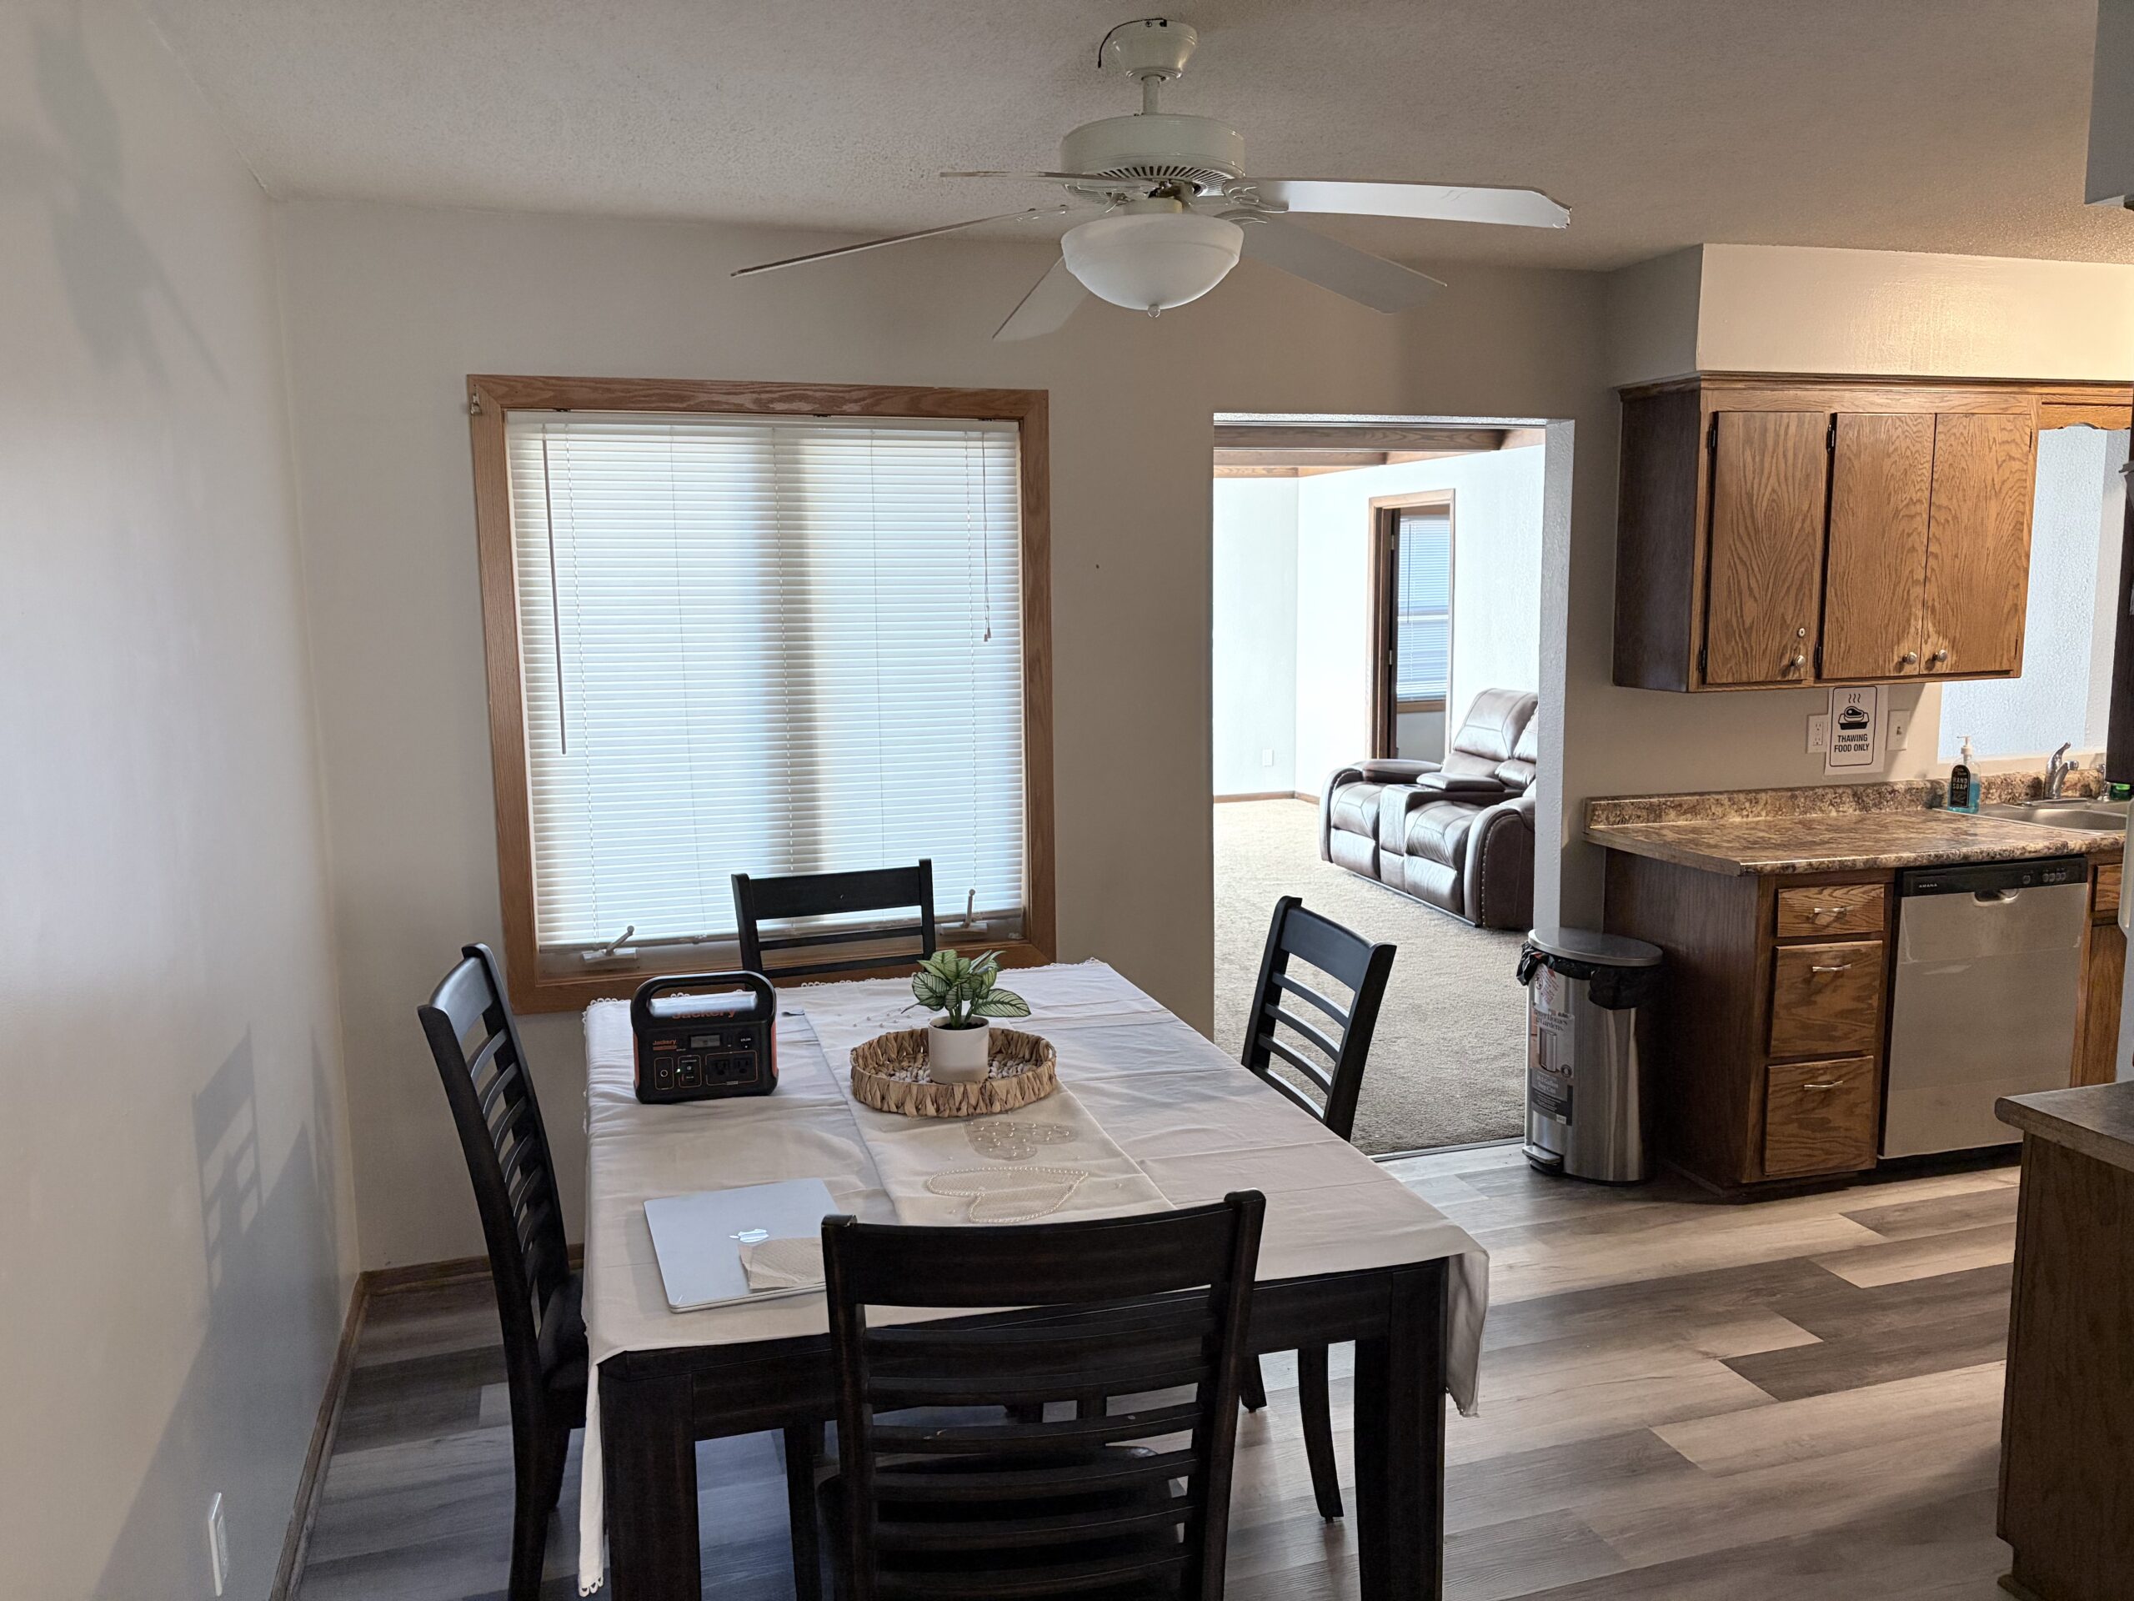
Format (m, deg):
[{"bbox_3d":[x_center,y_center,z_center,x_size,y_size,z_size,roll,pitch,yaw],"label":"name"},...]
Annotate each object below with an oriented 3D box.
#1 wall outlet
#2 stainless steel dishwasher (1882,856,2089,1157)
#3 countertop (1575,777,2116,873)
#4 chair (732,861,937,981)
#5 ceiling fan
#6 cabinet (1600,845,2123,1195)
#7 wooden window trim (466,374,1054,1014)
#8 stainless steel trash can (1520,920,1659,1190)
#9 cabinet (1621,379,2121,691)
[{"bbox_3d":[-1.155,1.021,2.194,0.010,0.118,0.075,-3,8,-17],"label":"wall outlet"},{"bbox_3d":[2.367,0.511,4.553,0.620,0.795,0.610,-3,8,-17],"label":"stainless steel dishwasher"},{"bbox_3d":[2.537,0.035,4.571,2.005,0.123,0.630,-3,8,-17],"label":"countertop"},{"bbox_3d":[-0.395,0.674,3.320,0.450,1.010,0.560,-4,8,-22],"label":"chair"},{"bbox_3d":[0.127,-0.953,2.454,1.290,0.410,1.270,-3,8,-17],"label":"ceiling fan"},{"bbox_3d":[2.503,0.524,4.636,1.803,0.862,0.610,-3,8,-17],"label":"cabinet"},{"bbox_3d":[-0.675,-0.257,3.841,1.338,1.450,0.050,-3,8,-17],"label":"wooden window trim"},{"bbox_3d":[1.429,0.694,4.367,0.320,0.630,0.410,-6,9,-33],"label":"stainless steel trash can"},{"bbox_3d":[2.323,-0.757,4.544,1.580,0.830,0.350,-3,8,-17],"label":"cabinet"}]

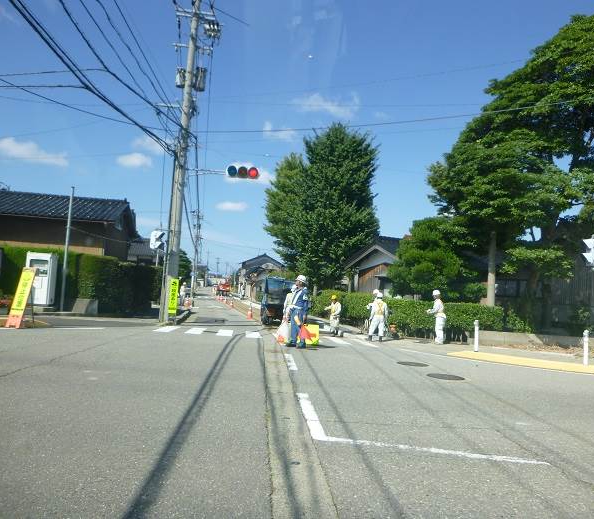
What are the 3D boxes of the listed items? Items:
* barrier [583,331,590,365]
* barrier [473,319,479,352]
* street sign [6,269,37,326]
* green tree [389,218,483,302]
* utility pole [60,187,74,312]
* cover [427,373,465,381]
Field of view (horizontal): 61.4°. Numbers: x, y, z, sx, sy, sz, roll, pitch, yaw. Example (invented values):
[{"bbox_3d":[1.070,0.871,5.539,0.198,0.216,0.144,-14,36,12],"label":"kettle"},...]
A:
[{"bbox_3d":[6.314,1.941,10.900,0.115,0.790,0.115,3,-3,0],"label":"barrier"},{"bbox_3d":[4.499,1.913,12.500,0.120,0.800,0.120,3,-4,0],"label":"barrier"},{"bbox_3d":[-7.488,1.048,13.647,0.520,1.640,0.460,1,-3,23],"label":"street sign"},{"bbox_3d":[5.542,0.540,20.000,3.800,4.500,3.600,3,-3,0],"label":"green tree"},{"bbox_3d":[-9.188,-0.390,20.000,0.130,5.000,0.130,3,-4,0],"label":"utility pole"},{"bbox_3d":[2.600,2.034,8.691,0.660,0.030,0.660,3,-4,0],"label":"cover"}]

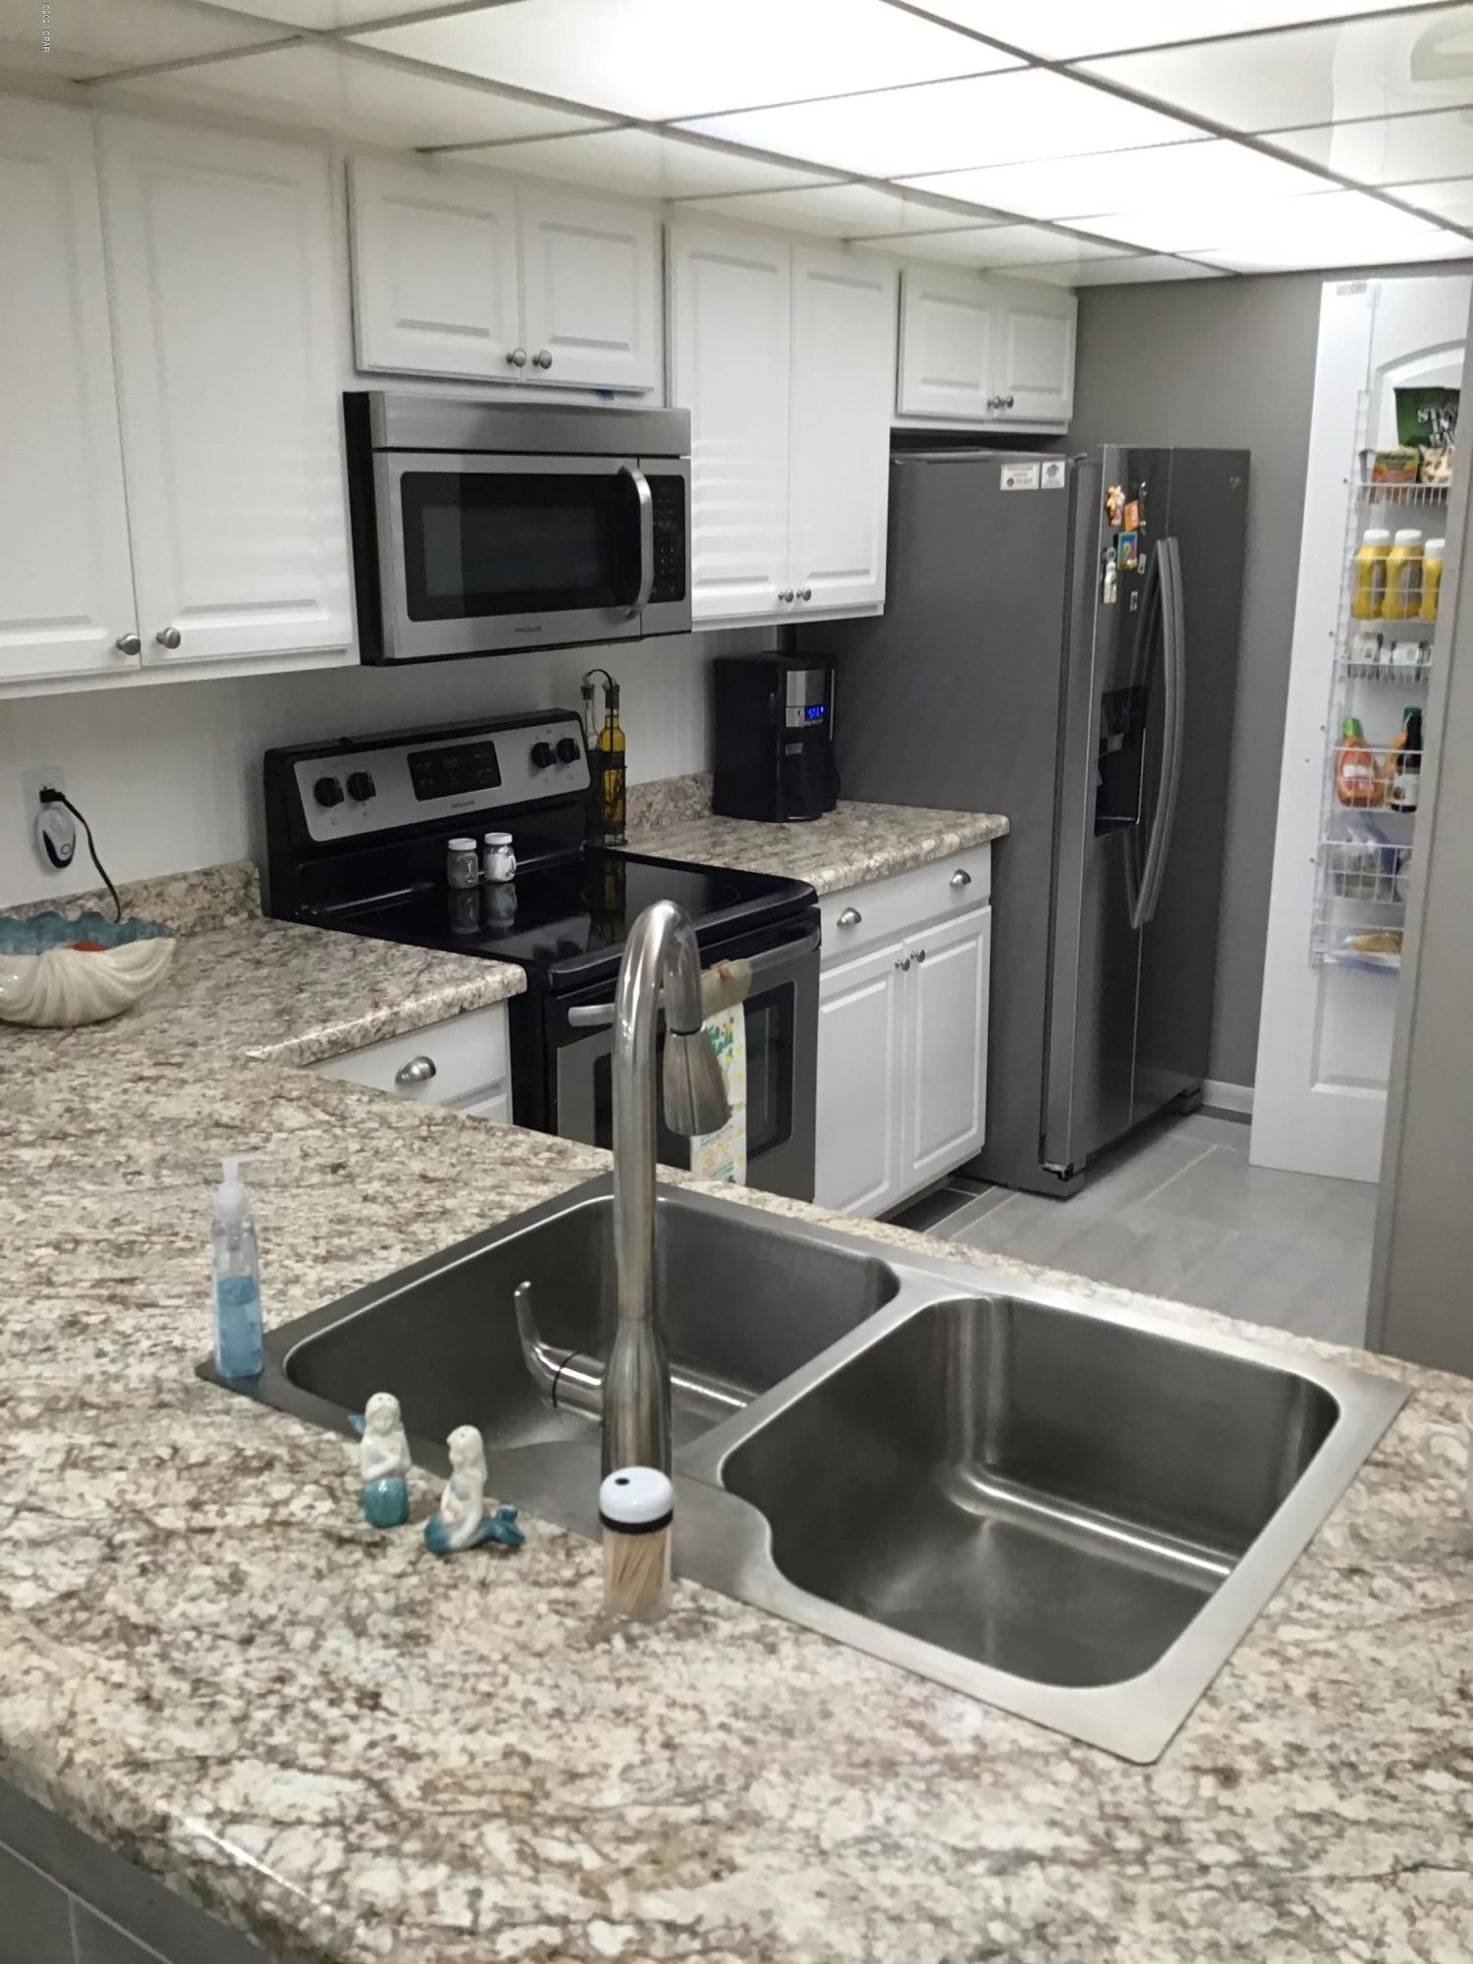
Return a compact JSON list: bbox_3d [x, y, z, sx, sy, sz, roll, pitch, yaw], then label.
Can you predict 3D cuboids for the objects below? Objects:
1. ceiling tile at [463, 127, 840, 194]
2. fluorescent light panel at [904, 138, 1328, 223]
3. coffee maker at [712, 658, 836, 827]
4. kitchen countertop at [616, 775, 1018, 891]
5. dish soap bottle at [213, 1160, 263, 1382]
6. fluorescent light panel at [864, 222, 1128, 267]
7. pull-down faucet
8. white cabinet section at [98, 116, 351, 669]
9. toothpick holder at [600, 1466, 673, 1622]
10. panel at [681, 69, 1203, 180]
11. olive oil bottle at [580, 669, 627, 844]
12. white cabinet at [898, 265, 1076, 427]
[{"bbox_3d":[-0.130,-1.306,2.816,0.406,0.025,0.590,11,19,35],"label":"ceiling tile"},{"bbox_3d":[0.660,-1.351,2.975,0.601,0.025,0.581,11,19,35],"label":"fluorescent light panel"},{"bbox_3d":[0.099,-0.553,3.962,0.240,0.350,0.205,11,19,35],"label":"coffee maker"},{"bbox_3d":[0.113,-0.350,3.773,0.650,0.126,0.799,11,19,34],"label":"kitchen countertop"},{"bbox_3d":[-0.422,0.234,1.471,0.043,0.187,0.037,-12,20,-37],"label":"dish soap bottle"},{"bbox_3d":[0.585,-1.569,3.753,0.433,0.020,0.597,11,19,34],"label":"fluorescent light panel"},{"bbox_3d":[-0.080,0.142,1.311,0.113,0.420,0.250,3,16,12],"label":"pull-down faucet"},{"bbox_3d":[-0.818,-0.826,2.550,0.324,0.735,0.405,12,19,34],"label":"white cabinet section"},{"bbox_3d":[-0.065,0.361,1.135,0.046,0.091,0.046,0,16,0],"label":"toothpick holder"},{"bbox_3d":[0.304,-1.222,2.507,0.600,0.020,0.597,11,19,34],"label":"panel"},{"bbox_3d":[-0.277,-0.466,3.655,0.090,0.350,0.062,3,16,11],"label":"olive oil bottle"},{"bbox_3d":[0.479,-1.511,4.226,0.315,0.350,0.875,11,19,35],"label":"white cabinet"}]

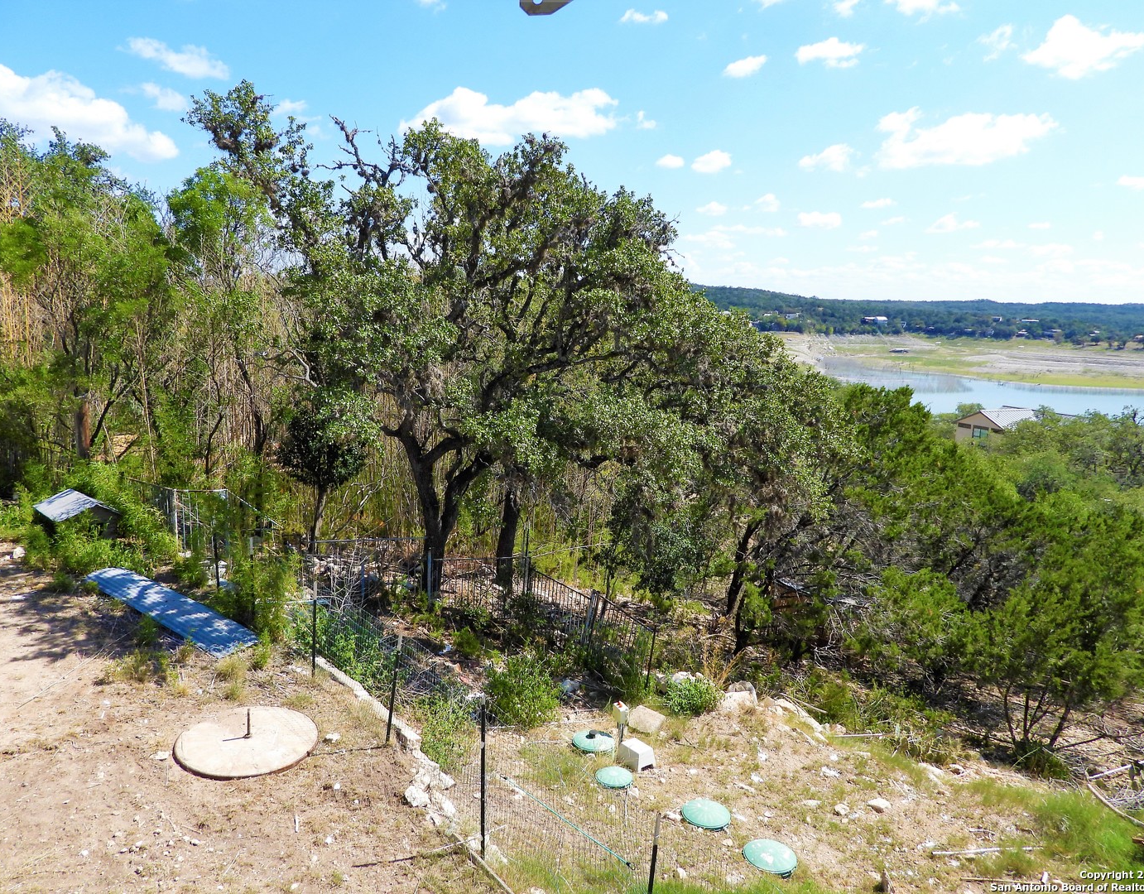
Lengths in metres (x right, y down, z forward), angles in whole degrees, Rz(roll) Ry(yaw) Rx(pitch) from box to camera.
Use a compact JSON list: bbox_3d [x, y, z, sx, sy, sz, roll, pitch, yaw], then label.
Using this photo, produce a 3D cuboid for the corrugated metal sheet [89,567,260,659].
[{"bbox_3d":[-6.681,2.655,13.580,4.577,0.070,0.711,11,13,38],"label":"corrugated metal sheet"}]

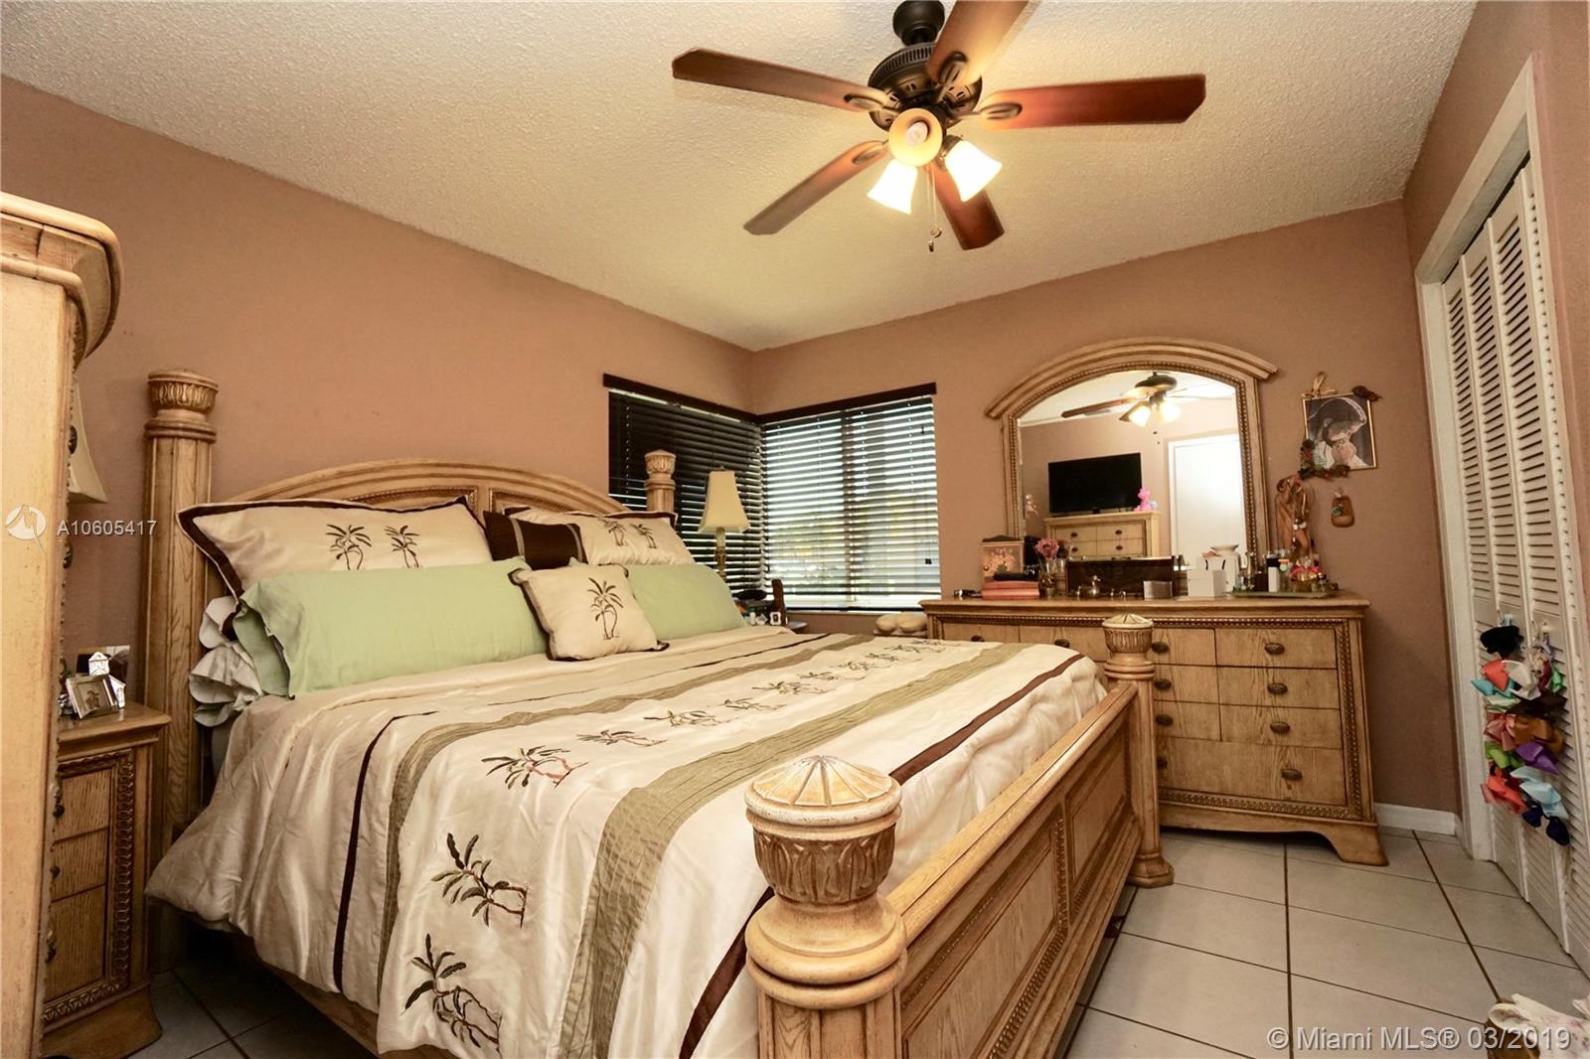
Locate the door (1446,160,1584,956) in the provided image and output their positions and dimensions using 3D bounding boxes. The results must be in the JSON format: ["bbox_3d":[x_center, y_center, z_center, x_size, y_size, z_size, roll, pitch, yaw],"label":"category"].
[{"bbox_3d":[2.034,0.109,1.828,0.050,2.010,1.195,-4,-4,35],"label":"door"}]

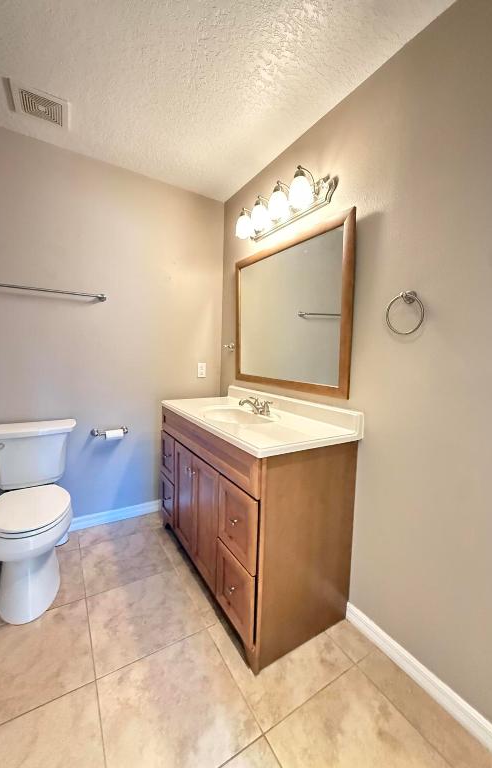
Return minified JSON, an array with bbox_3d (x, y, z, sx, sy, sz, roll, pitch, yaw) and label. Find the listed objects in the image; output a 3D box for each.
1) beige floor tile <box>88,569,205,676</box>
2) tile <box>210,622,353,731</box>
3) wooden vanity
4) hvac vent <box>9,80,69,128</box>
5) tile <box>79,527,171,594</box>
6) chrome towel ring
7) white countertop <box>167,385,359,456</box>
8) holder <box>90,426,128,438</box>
[{"bbox_3d":[-0.482,1.087,1.464,0.449,0.016,0.451,-1,5,-31],"label":"beige floor tile"},{"bbox_3d":[0.135,1.117,1.314,0.452,0.016,0.451,-1,5,-31],"label":"tile"},{"bbox_3d":[-0.045,0.635,1.821,0.528,0.857,1.218,-1,5,-31],"label":"wooden vanity"},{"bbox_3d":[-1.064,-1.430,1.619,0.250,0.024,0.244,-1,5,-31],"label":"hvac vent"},{"bbox_3d":[-0.730,1.065,1.884,0.459,0.010,0.459,-1,6,-31],"label":"tile"},{"bbox_3d":[0.616,-0.271,1.197,0.070,0.164,0.152,-1,5,-31],"label":"chrome towel ring"},{"bbox_3d":[-0.031,0.143,1.779,0.556,0.132,1.227,-1,6,-31],"label":"white countertop"},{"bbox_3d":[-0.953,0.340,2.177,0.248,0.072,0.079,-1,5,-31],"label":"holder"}]

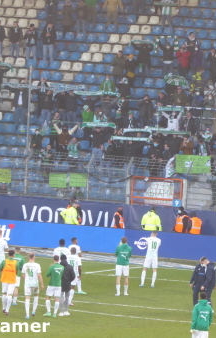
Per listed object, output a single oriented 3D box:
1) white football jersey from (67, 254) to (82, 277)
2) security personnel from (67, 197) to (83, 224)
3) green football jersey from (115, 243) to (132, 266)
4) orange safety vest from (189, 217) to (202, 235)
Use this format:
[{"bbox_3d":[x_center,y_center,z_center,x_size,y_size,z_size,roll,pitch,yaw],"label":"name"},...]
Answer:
[{"bbox_3d":[-1.037,2.949,126.937,0.540,0.720,0.320,3,3,8],"label":"white football jersey"},{"bbox_3d":[-1.305,1.965,153.951,0.450,1.770,0.550,4,3,25],"label":"security personnel"},{"bbox_3d":[0.508,2.726,133.048,0.500,0.680,0.360,3,3,2],"label":"green football jersey"},{"bbox_3d":[3.154,2.052,150.628,0.480,0.700,0.330,2,3,-28],"label":"orange safety vest"}]

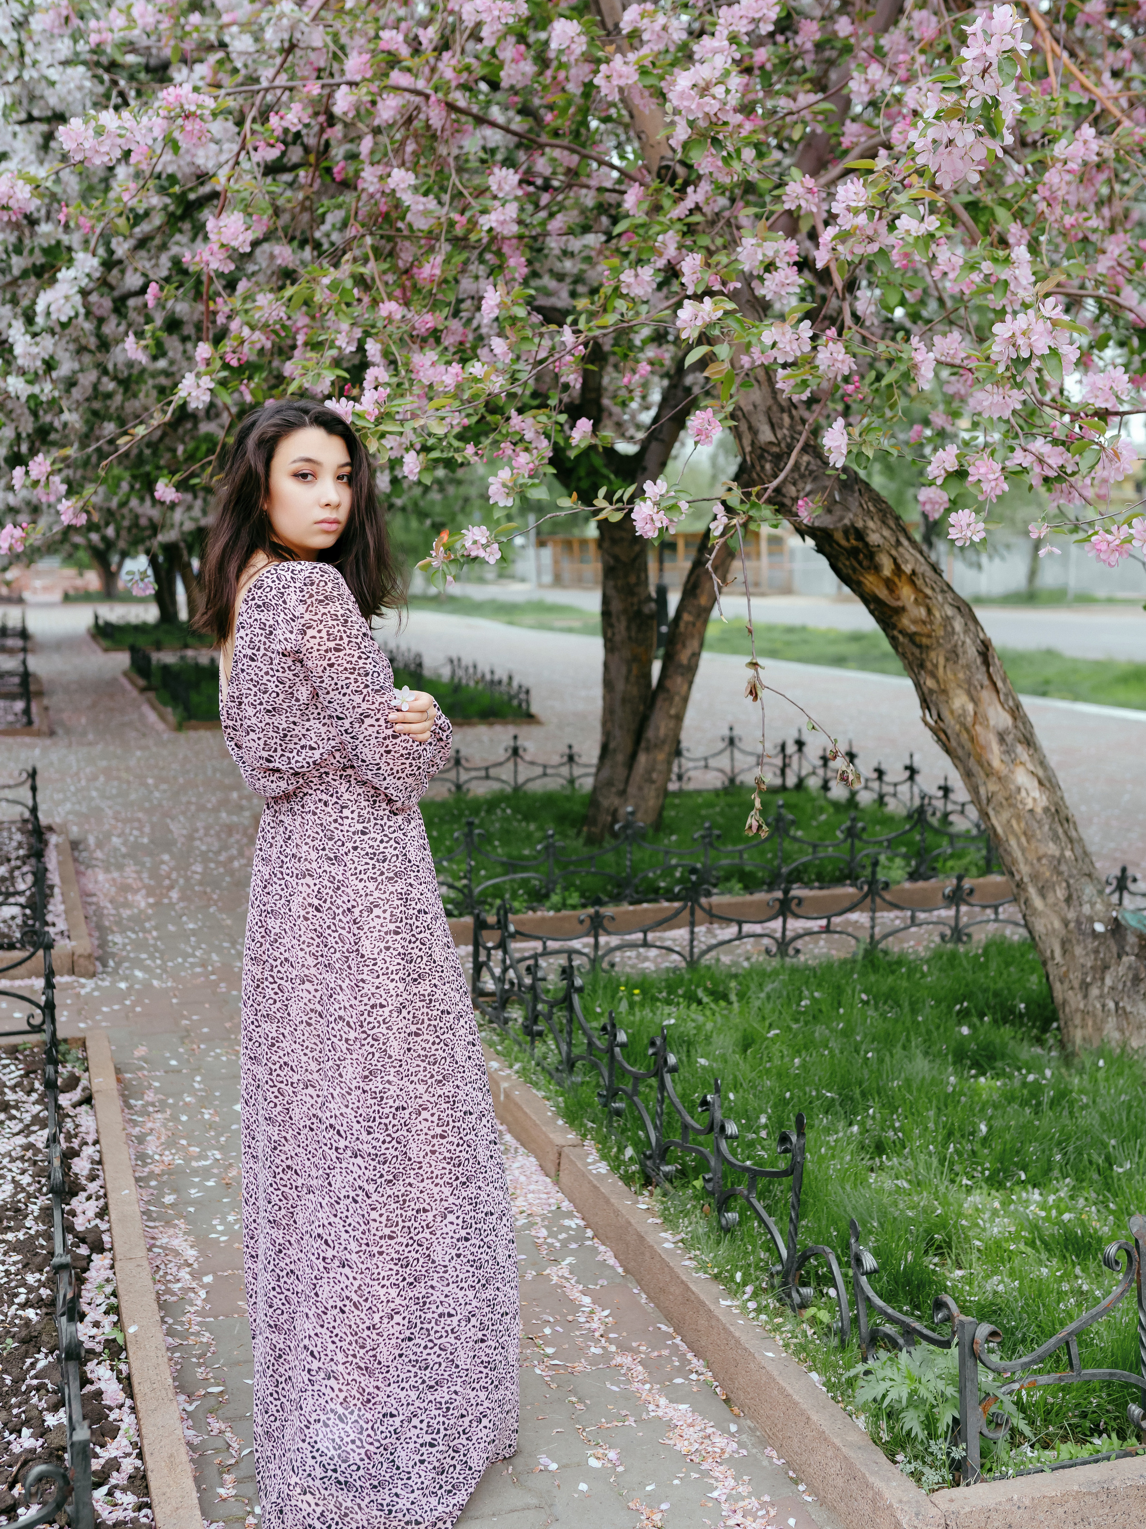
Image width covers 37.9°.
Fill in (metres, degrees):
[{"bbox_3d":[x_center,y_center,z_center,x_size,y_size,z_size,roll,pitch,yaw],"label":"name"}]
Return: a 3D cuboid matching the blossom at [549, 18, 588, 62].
[{"bbox_3d":[-0.010,-1.518,3.500,0.082,0.090,0.073,0,8,0],"label":"blossom"}]

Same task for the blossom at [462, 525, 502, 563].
[{"bbox_3d":[-0.161,-0.390,2.950,0.071,0.071,0.060,0,7,0],"label":"blossom"}]

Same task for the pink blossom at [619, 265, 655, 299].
[{"bbox_3d":[0.134,-1.010,3.500,0.076,0.070,0.062,0,7,0],"label":"pink blossom"}]

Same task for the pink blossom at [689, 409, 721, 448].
[{"bbox_3d":[0.259,-0.664,3.300,0.066,0.080,0.062,0,7,0],"label":"pink blossom"}]

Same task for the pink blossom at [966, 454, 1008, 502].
[{"bbox_3d":[0.769,-0.532,3.100,0.077,0.090,0.071,0,7,0],"label":"pink blossom"}]

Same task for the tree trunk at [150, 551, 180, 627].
[{"bbox_3d":[-6.083,-2.660,24.890,0.410,1.160,0.380,0,7,0],"label":"tree trunk"}]

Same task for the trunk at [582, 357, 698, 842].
[{"bbox_3d":[0.307,-0.753,7.650,0.529,2.226,0.420,0,8,0],"label":"trunk"}]

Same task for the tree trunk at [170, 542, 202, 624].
[{"bbox_3d":[-5.696,-2.669,24.600,0.475,1.285,0.380,0,8,0],"label":"tree trunk"}]

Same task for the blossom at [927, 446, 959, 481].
[{"bbox_3d":[0.699,-0.567,3.150,0.061,0.068,0.055,0,7,0],"label":"blossom"}]

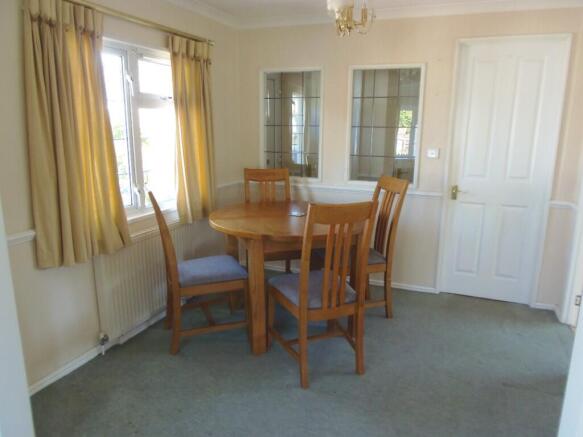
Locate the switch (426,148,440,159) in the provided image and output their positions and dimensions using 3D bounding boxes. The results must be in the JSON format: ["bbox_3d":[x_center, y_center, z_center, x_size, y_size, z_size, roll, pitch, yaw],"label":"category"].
[{"bbox_3d":[1.144,-0.524,3.272,0.087,0.083,0.025,6,14,23],"label":"switch"}]

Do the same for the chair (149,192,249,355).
[{"bbox_3d":[-0.608,0.297,2.631,0.560,1.025,0.470,-4,14,-20],"label":"chair"}]

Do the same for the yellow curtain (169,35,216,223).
[{"bbox_3d":[-0.721,-0.648,3.048,0.120,1.330,0.470,6,14,23],"label":"yellow curtain"}]

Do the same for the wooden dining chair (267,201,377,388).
[{"bbox_3d":[0.165,0.373,2.332,0.470,1.025,0.560,-4,14,-21],"label":"wooden dining chair"}]

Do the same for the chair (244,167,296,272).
[{"bbox_3d":[-0.168,0.114,3.461,0.470,1.025,0.560,-2,13,-12],"label":"chair"}]

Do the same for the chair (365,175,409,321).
[{"bbox_3d":[0.507,0.219,3.029,0.560,1.025,0.470,-3,13,-16],"label":"chair"}]

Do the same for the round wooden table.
[{"bbox_3d":[-0.050,0.366,2.918,1.090,0.775,1.090,1,13,0],"label":"round wooden table"}]

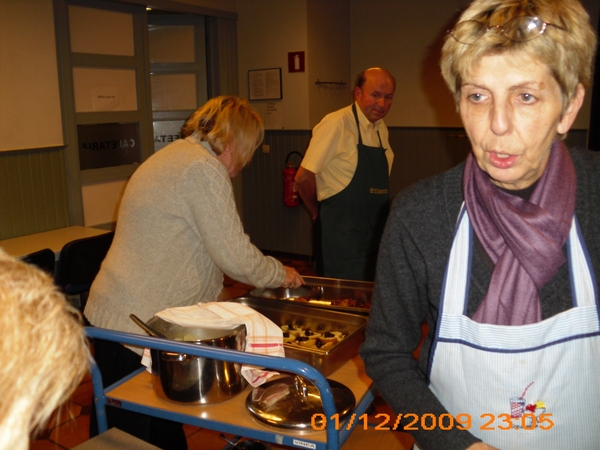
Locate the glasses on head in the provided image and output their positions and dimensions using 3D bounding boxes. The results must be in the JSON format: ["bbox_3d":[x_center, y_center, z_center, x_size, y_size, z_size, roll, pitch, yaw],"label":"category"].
[{"bbox_3d":[0.294,-0.263,0.863,0.136,0.042,0.135,7,11,37],"label":"glasses on head"}]

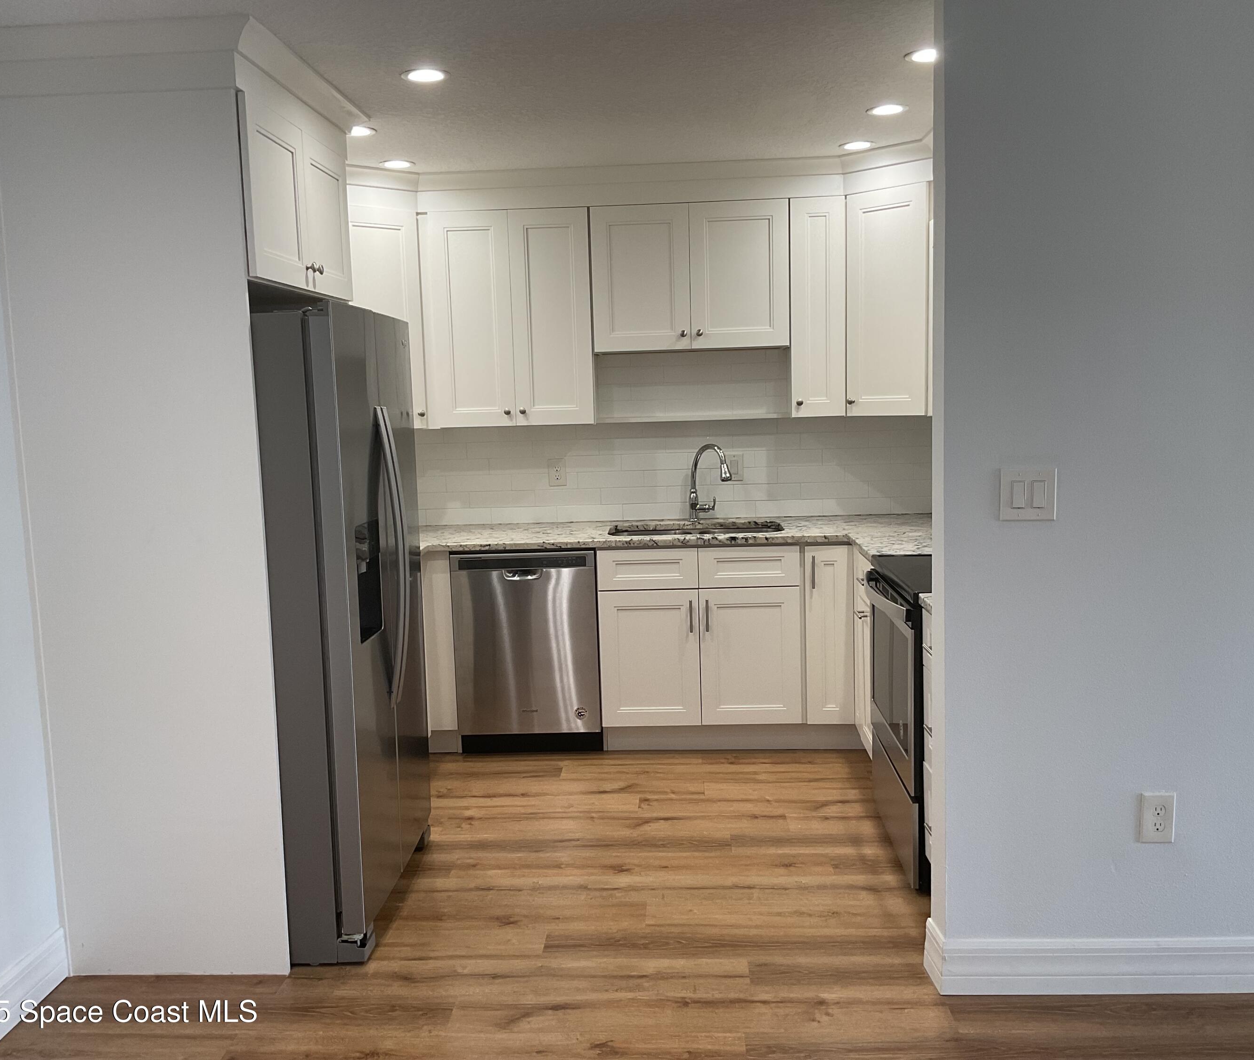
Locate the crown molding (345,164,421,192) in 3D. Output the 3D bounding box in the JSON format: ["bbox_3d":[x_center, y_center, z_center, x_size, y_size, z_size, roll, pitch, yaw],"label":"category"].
[{"bbox_3d":[-1.006,-1.414,4.756,0.410,0.068,0.065,-8,9,-42],"label":"crown molding"}]

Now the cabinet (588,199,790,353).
[{"bbox_3d":[0.274,-1.085,5.168,0.835,0.615,0.325,-1,7,3],"label":"cabinet"}]

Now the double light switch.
[{"bbox_3d":[0.956,-0.084,2.818,0.127,0.123,0.012,-1,7,3],"label":"double light switch"}]

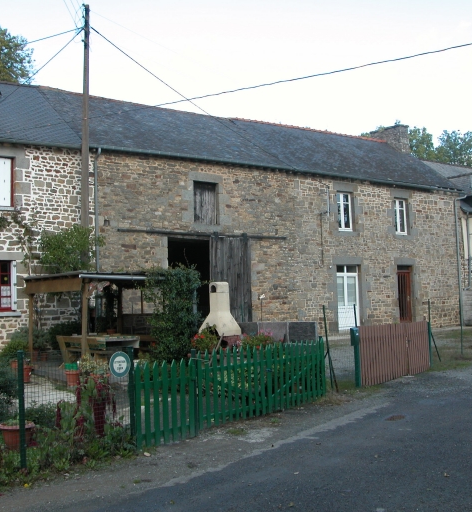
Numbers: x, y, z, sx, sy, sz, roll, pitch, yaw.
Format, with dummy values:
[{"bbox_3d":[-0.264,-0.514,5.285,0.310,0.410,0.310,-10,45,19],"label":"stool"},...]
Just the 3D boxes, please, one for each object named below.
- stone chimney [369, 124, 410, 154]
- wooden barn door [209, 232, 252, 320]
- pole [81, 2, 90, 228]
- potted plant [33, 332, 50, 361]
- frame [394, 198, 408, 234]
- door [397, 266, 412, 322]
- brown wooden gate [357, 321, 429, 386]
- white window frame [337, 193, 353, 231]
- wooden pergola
[{"bbox_3d":[7.023,-5.144,31.382,0.720,1.280,1.650,2,-5,-37],"label":"stone chimney"},{"bbox_3d":[-0.108,1.027,21.627,1.557,3.343,0.100,1,-5,-33],"label":"wooden barn door"},{"bbox_3d":[-3.865,-2.008,17.700,0.200,9.090,0.200,2,-4,-36],"label":"pole"},{"bbox_3d":[-4.903,2.282,17.390,0.380,0.710,0.380,1,-5,-33],"label":"potted plant"},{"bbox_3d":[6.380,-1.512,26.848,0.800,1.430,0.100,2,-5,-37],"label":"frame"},{"bbox_3d":[6.522,1.563,26.669,0.930,2.335,0.080,2,-5,-37],"label":"door"},{"bbox_3d":[3.513,2.033,15.023,0.080,1.140,3.846,-4,-5,35],"label":"brown wooden gate"},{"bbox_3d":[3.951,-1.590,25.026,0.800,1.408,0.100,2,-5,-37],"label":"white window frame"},{"bbox_3d":[-2.784,1.447,15.124,2.650,2.070,3.208,1,-5,-36],"label":"wooden pergola"}]

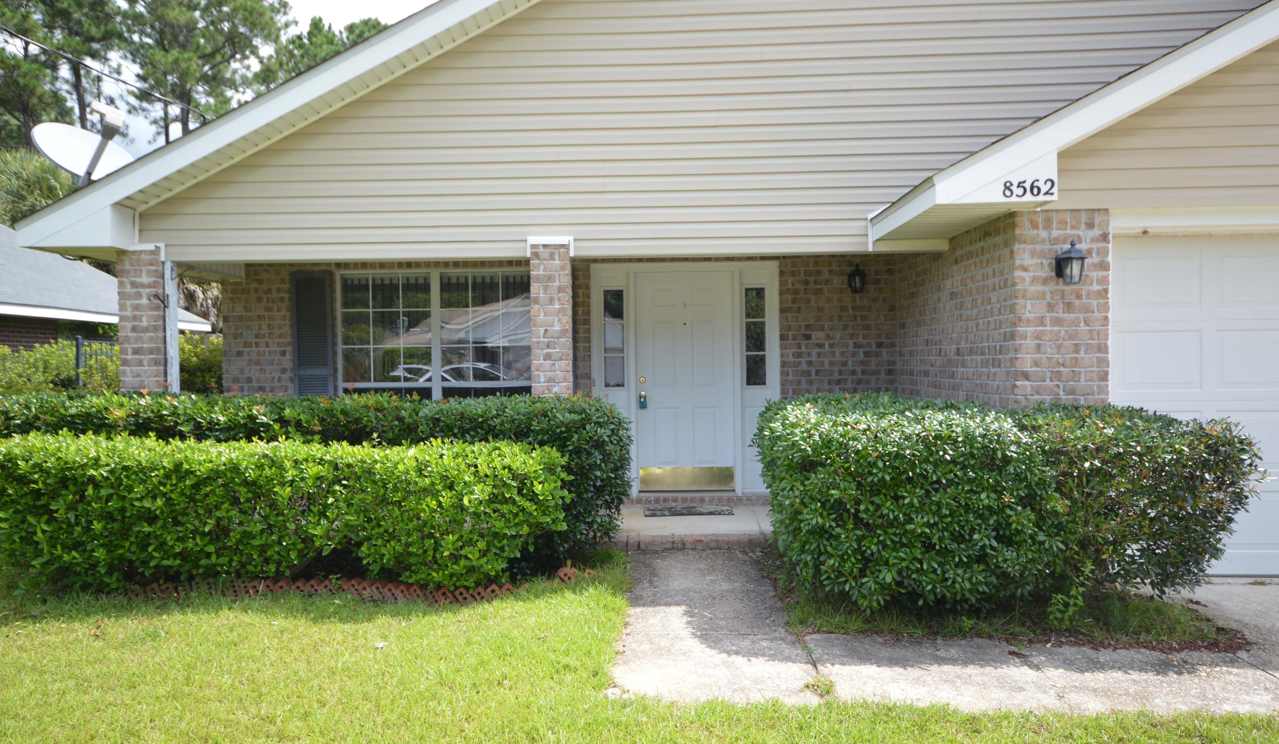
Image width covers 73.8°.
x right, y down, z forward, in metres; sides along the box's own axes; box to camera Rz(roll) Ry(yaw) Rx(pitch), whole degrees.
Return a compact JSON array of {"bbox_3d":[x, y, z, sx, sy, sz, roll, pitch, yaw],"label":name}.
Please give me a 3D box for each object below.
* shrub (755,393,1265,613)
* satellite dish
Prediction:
[{"bbox_3d":[2.018,0.722,5.107,2.450,1.110,1.550,-1,1,2],"label":"shrub"},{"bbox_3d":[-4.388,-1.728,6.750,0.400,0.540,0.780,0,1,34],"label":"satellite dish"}]

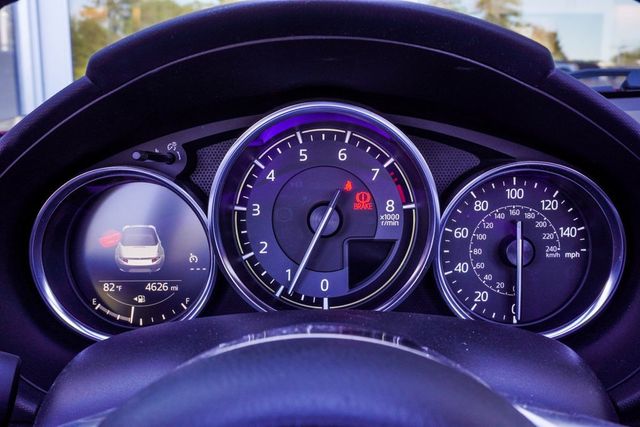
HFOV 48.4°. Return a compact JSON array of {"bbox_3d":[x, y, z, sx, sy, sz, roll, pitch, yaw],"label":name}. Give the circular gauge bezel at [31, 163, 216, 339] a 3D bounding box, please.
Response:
[{"bbox_3d":[-0.106,0.022,0.385,0.099,0.097,0.026,-1,-2,-5],"label":"circular gauge bezel"}]

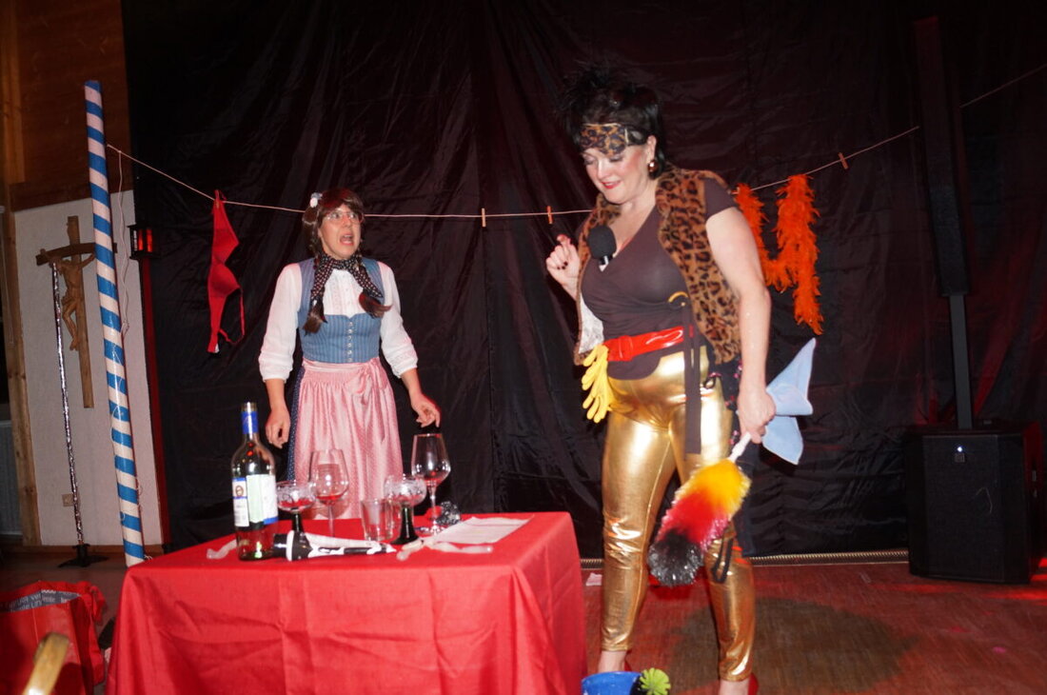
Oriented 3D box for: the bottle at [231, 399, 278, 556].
[{"bbox_3d":[-0.521,0.255,1.511,0.082,0.296,0.082,-4,0,0],"label":"bottle"}]

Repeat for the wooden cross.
[{"bbox_3d":[-2.492,-0.201,4.420,0.500,1.060,0.140,-4,0,13],"label":"wooden cross"}]

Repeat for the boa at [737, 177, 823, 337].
[{"bbox_3d":[1.050,-0.381,3.220,0.360,0.620,0.150,-4,0,12],"label":"boa"}]

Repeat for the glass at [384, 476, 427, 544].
[{"bbox_3d":[-0.228,0.314,1.530,0.082,0.125,0.082,-4,0,0],"label":"glass"}]

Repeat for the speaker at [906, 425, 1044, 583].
[{"bbox_3d":[1.855,0.617,3.238,0.400,0.550,0.420,-4,0,39],"label":"speaker"}]

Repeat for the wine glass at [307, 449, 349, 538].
[{"bbox_3d":[-0.394,0.297,1.591,0.079,0.182,0.079,-4,0,0],"label":"wine glass"}]

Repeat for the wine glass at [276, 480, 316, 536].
[{"bbox_3d":[-0.461,0.333,1.601,0.081,0.123,0.081,-4,0,0],"label":"wine glass"}]

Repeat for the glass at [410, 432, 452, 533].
[{"bbox_3d":[-0.187,0.275,1.611,0.081,0.201,0.081,-4,0,0],"label":"glass"}]

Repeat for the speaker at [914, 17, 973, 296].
[{"bbox_3d":[1.670,-0.756,3.120,0.100,1.070,0.130,-5,0,37],"label":"speaker"}]

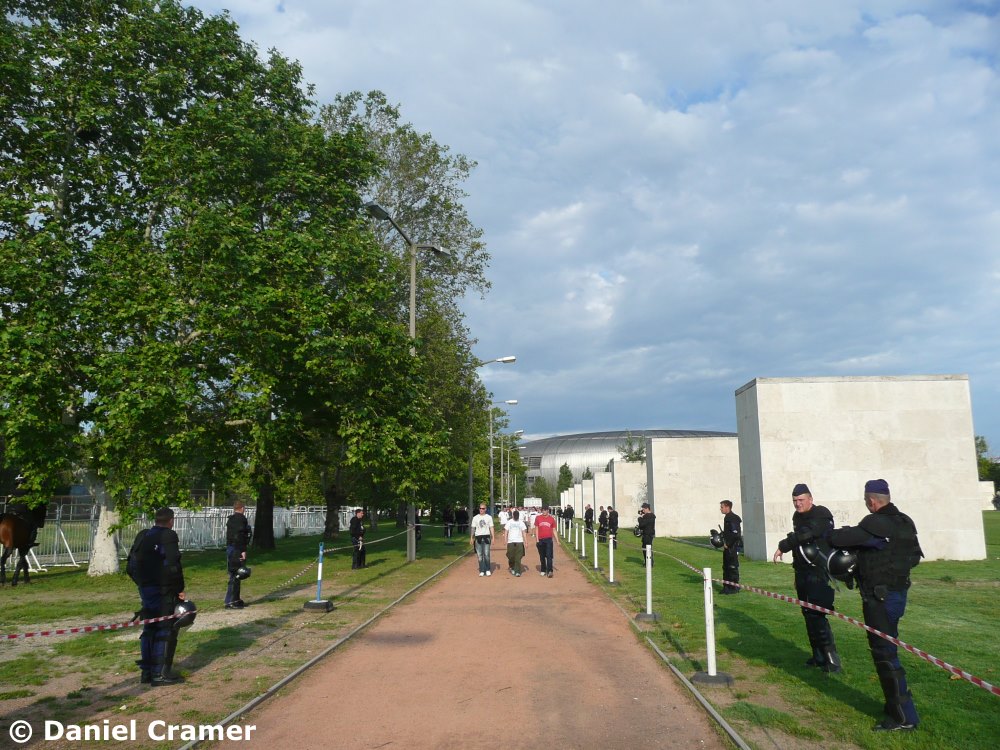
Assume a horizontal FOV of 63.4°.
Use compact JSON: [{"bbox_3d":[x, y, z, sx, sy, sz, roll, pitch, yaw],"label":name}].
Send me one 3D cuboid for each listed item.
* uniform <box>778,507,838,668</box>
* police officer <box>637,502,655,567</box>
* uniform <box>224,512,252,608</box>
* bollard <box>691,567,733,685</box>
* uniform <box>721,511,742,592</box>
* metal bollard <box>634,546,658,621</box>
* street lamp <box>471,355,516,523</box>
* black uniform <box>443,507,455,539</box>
[{"bbox_3d":[3.231,2.220,8.500,0.560,1.650,0.600,7,-12,-36],"label":"uniform"},{"bbox_3d":[4.254,4.677,23.652,0.540,1.810,0.540,-1,-10,6],"label":"police officer"},{"bbox_3d":[-4.743,3.334,14.616,0.540,1.640,0.440,-8,-12,37],"label":"uniform"},{"bbox_3d":[2.037,2.405,7.790,0.410,1.050,0.410,0,-10,0],"label":"bollard"},{"bbox_3d":[4.648,3.531,16.240,0.420,1.620,0.540,-1,-10,7],"label":"uniform"},{"bbox_3d":[2.263,3.183,12.433,0.380,1.110,0.380,-1,-9,2],"label":"metal bollard"},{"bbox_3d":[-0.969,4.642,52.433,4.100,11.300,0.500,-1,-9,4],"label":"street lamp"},{"bbox_3d":[-2.975,8.572,46.726,0.440,1.750,0.600,6,-11,-30],"label":"black uniform"}]

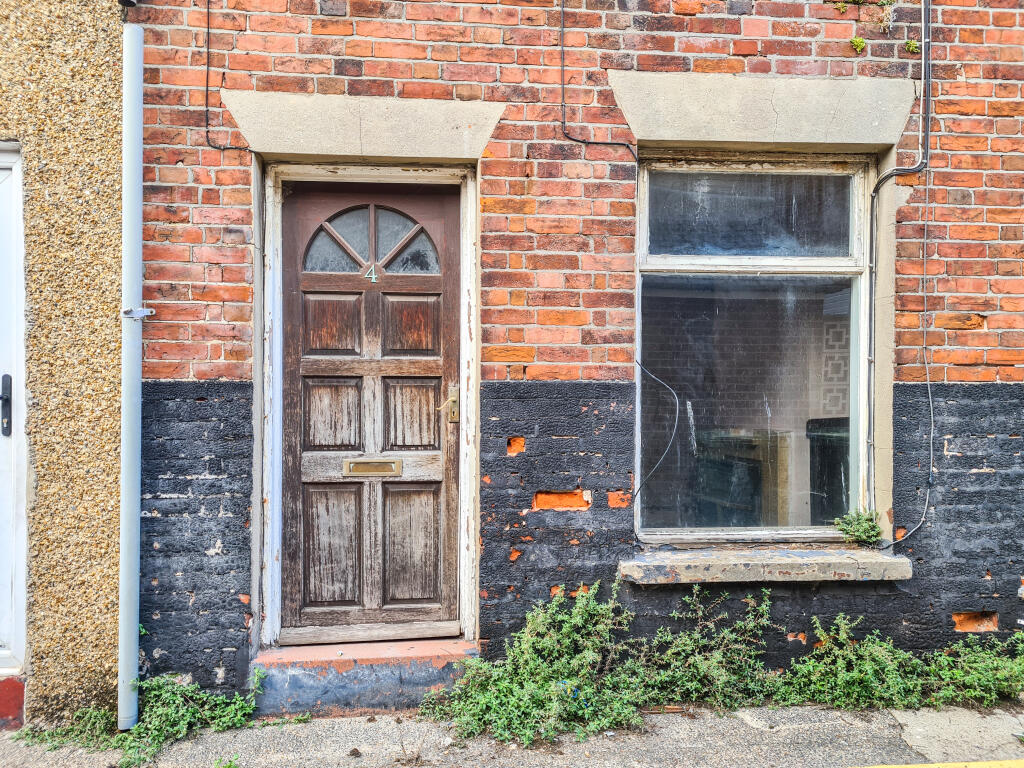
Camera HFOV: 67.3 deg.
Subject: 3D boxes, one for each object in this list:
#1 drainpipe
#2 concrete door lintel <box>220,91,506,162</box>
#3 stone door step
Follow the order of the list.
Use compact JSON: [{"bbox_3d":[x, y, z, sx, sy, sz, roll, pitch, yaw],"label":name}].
[{"bbox_3d":[-1.466,-0.024,2.963,0.070,2.710,0.070,0,0,-5],"label":"drainpipe"},{"bbox_3d":[-0.595,-1.038,3.168,1.137,0.233,0.150,0,0,-5],"label":"concrete door lintel"},{"bbox_3d":[-0.591,1.213,3.198,0.893,0.232,0.210,0,0,-5],"label":"stone door step"}]

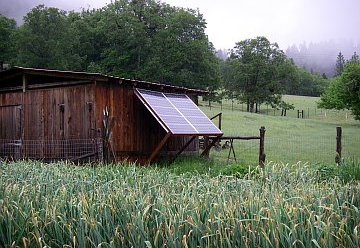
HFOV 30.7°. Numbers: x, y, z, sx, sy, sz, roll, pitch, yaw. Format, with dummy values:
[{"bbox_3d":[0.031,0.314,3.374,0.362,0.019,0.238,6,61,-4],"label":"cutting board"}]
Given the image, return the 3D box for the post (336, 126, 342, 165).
[{"bbox_3d":[4.614,0.710,19.000,0.140,1.220,0.140,0,0,0],"label":"post"}]

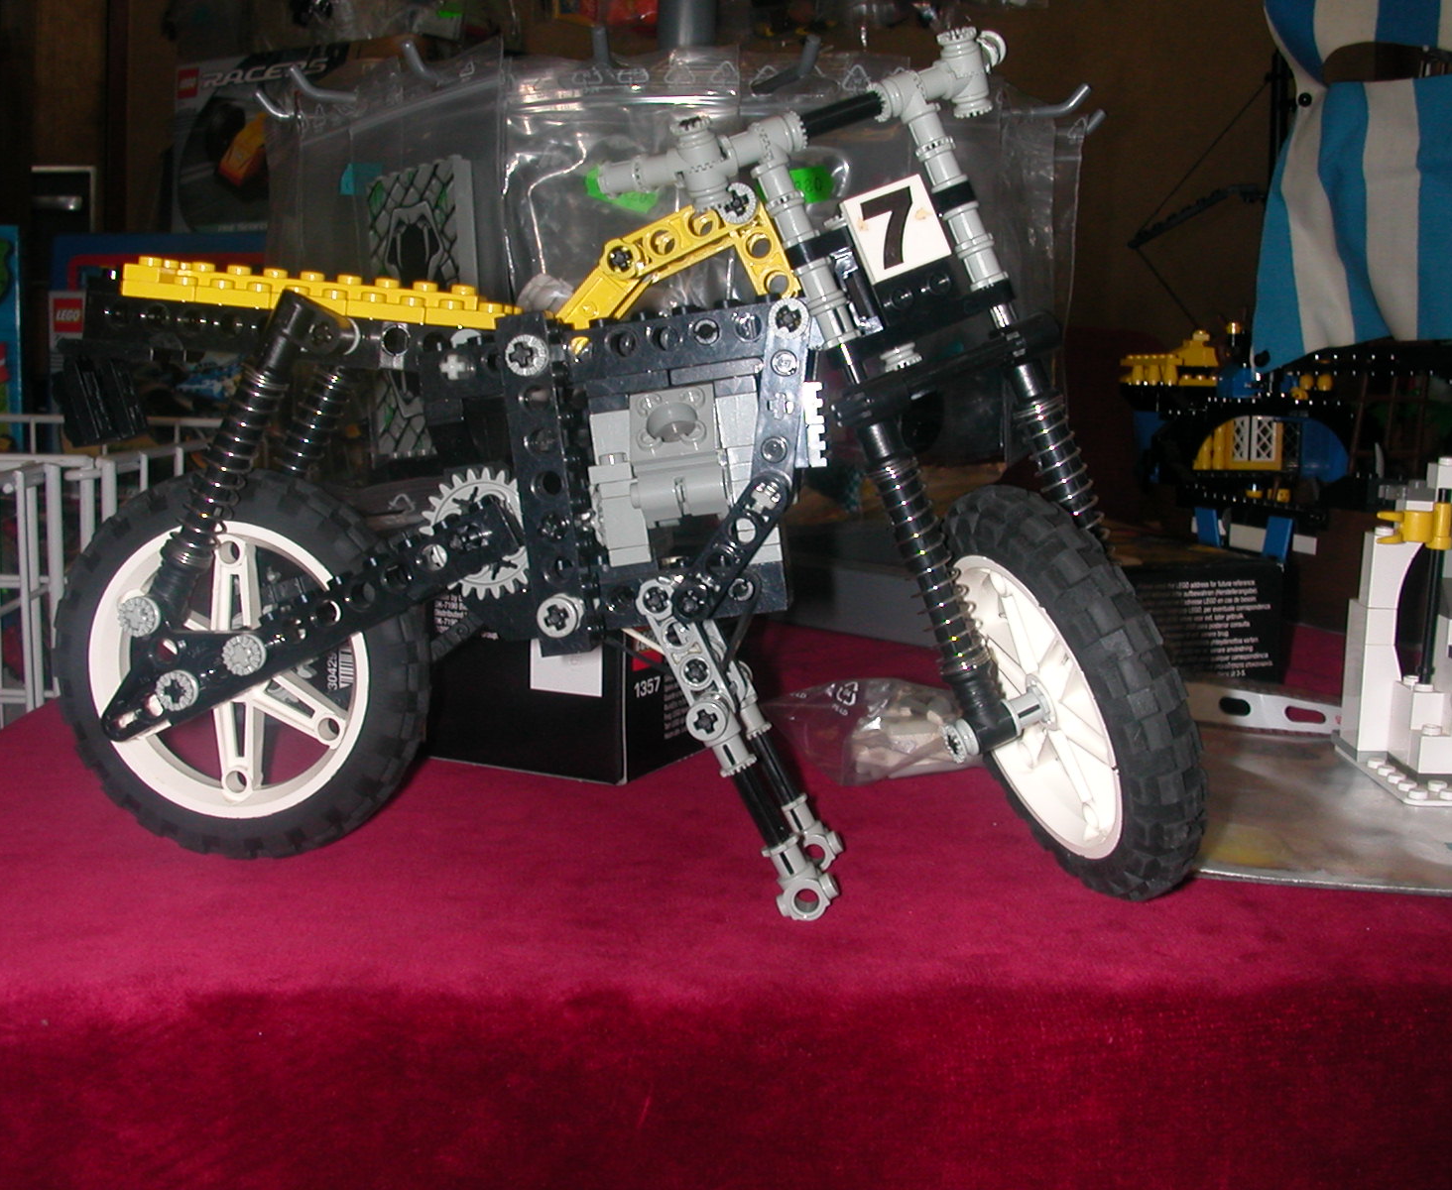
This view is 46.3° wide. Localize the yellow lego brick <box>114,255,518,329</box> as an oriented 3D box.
[{"bbox_3d":[-0.081,-0.062,0.350,0.080,0.008,0.024,6,8,7],"label":"yellow lego brick"}]

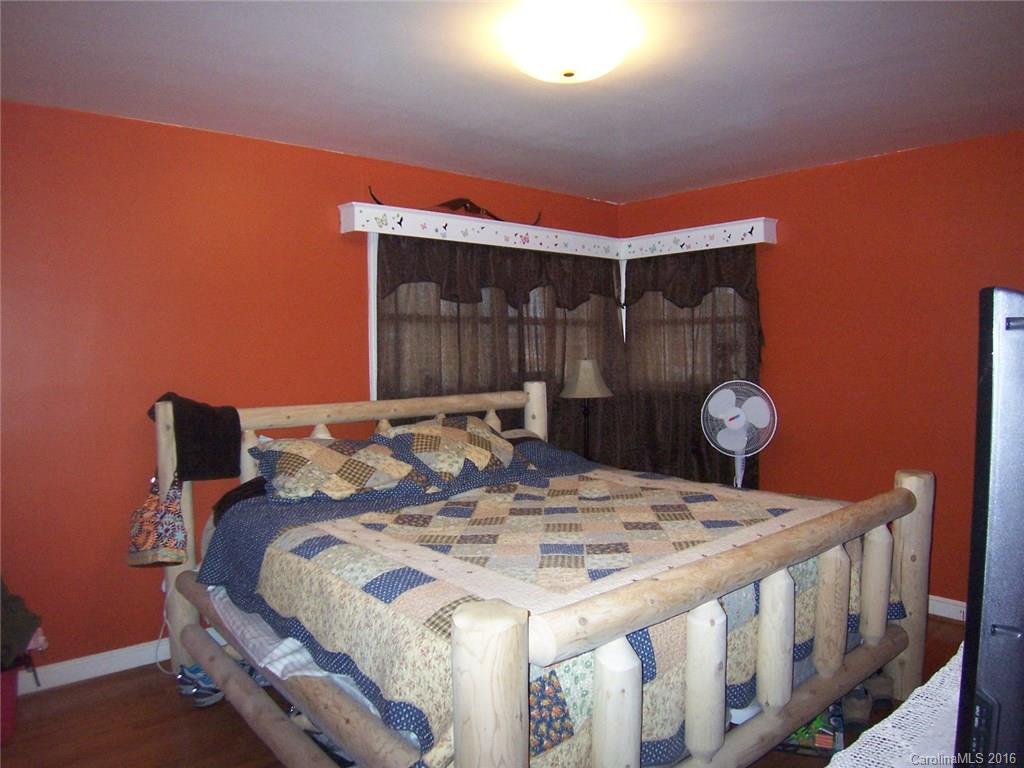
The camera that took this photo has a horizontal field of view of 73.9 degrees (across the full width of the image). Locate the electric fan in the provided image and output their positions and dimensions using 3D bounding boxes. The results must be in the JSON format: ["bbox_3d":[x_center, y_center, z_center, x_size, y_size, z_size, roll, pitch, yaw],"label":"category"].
[{"bbox_3d":[1.288,0.579,3.878,0.440,1.220,0.410,2,4,35],"label":"electric fan"}]

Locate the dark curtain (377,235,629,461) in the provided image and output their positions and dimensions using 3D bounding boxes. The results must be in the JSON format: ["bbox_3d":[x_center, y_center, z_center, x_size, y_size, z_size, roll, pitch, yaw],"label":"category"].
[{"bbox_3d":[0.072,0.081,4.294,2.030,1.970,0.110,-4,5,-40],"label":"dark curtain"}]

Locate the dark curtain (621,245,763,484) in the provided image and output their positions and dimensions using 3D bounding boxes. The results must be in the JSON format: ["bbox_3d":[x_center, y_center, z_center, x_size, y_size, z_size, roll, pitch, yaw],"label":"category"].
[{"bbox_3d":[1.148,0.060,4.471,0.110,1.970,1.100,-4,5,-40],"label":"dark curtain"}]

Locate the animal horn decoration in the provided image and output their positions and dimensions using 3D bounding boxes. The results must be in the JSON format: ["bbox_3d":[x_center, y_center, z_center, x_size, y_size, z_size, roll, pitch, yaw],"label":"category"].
[{"bbox_3d":[-0.277,-1.006,3.938,1.230,0.135,0.080,-4,5,-40],"label":"animal horn decoration"}]

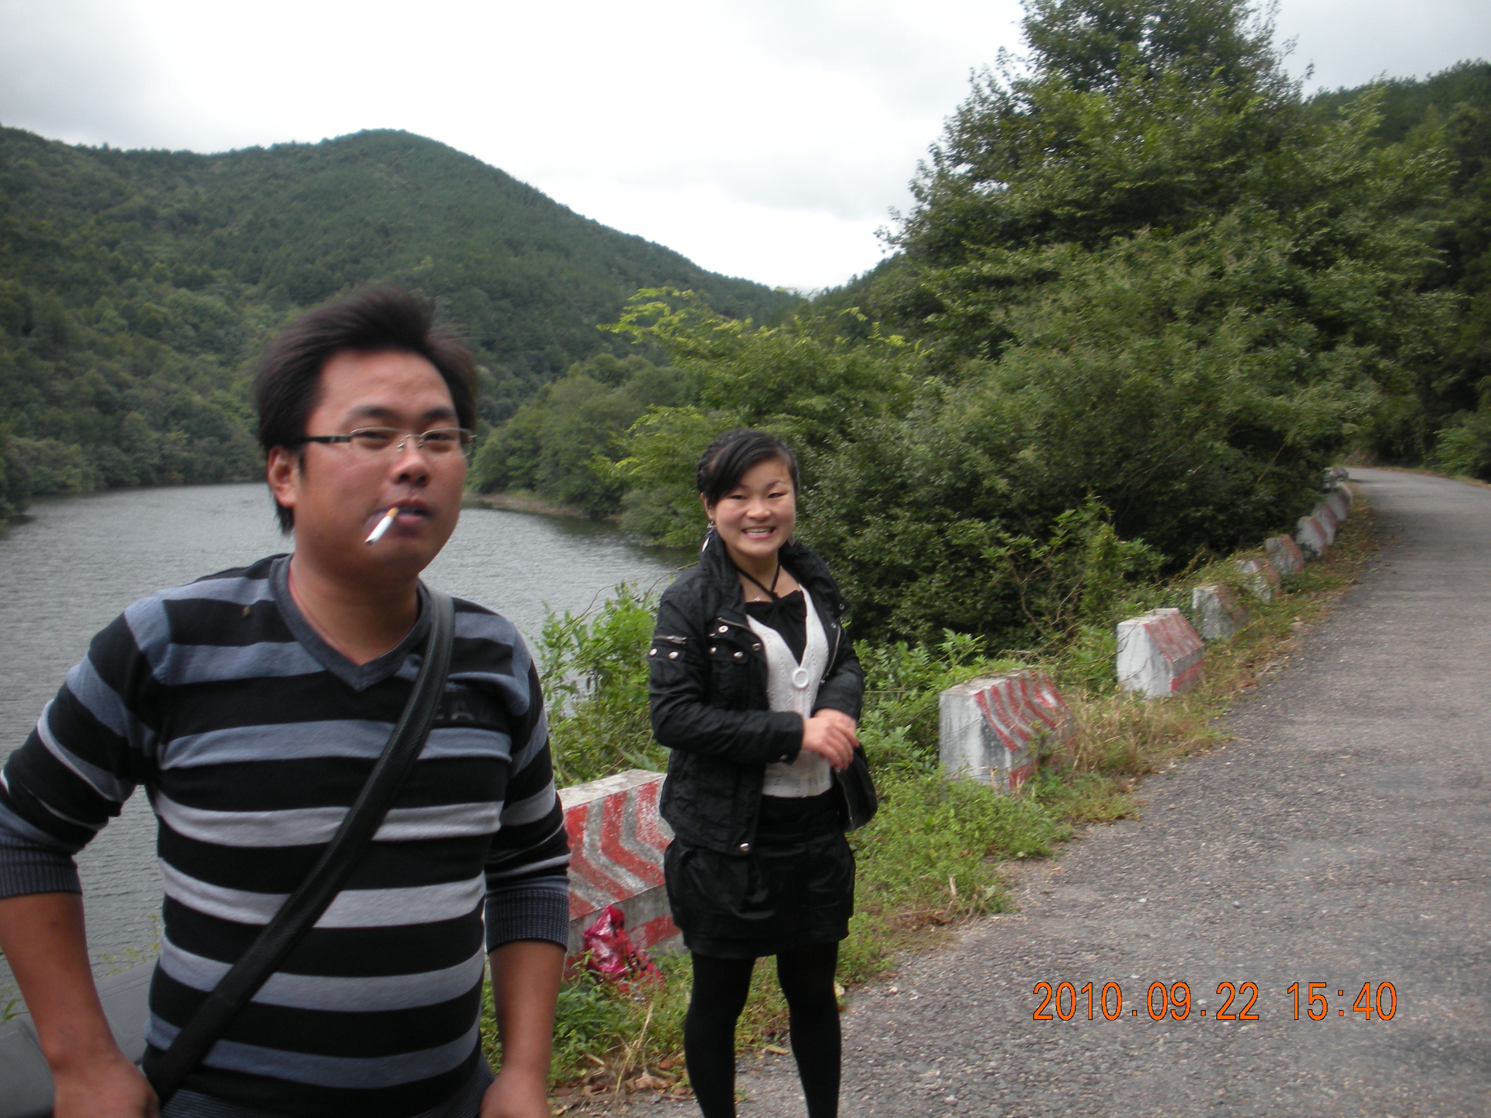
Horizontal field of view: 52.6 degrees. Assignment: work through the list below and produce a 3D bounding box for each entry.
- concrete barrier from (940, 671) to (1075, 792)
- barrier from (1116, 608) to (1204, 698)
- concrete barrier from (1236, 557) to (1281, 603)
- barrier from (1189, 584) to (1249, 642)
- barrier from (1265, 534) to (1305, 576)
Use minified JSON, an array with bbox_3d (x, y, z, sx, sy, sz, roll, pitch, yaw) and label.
[{"bbox_3d":[1.365,0.889,7.780,0.363,0.503,1.136,2,3,27],"label":"concrete barrier"},{"bbox_3d":[3.028,0.678,10.931,0.363,0.503,1.136,2,4,28],"label":"barrier"},{"bbox_3d":[5.976,0.254,17.519,0.363,0.503,1.136,2,4,26],"label":"concrete barrier"},{"bbox_3d":[4.493,0.513,14.231,0.363,0.503,1.136,1,3,24],"label":"barrier"},{"bbox_3d":[7.434,-0.049,20.747,0.363,0.503,1.136,2,4,26],"label":"barrier"}]

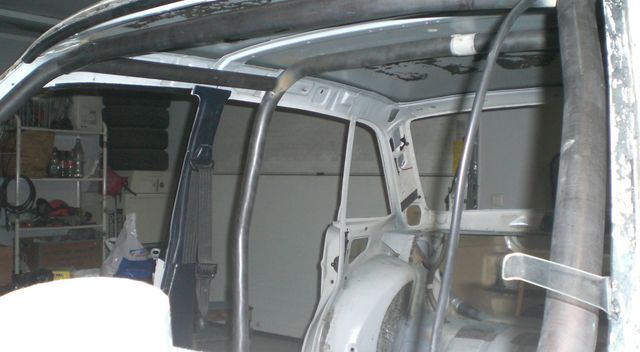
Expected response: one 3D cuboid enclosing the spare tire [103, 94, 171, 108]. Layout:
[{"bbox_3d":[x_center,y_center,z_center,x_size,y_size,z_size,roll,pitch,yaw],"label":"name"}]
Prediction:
[{"bbox_3d":[-1.700,-0.700,6.480,0.600,0.190,0.600,1,0,-14],"label":"spare tire"}]

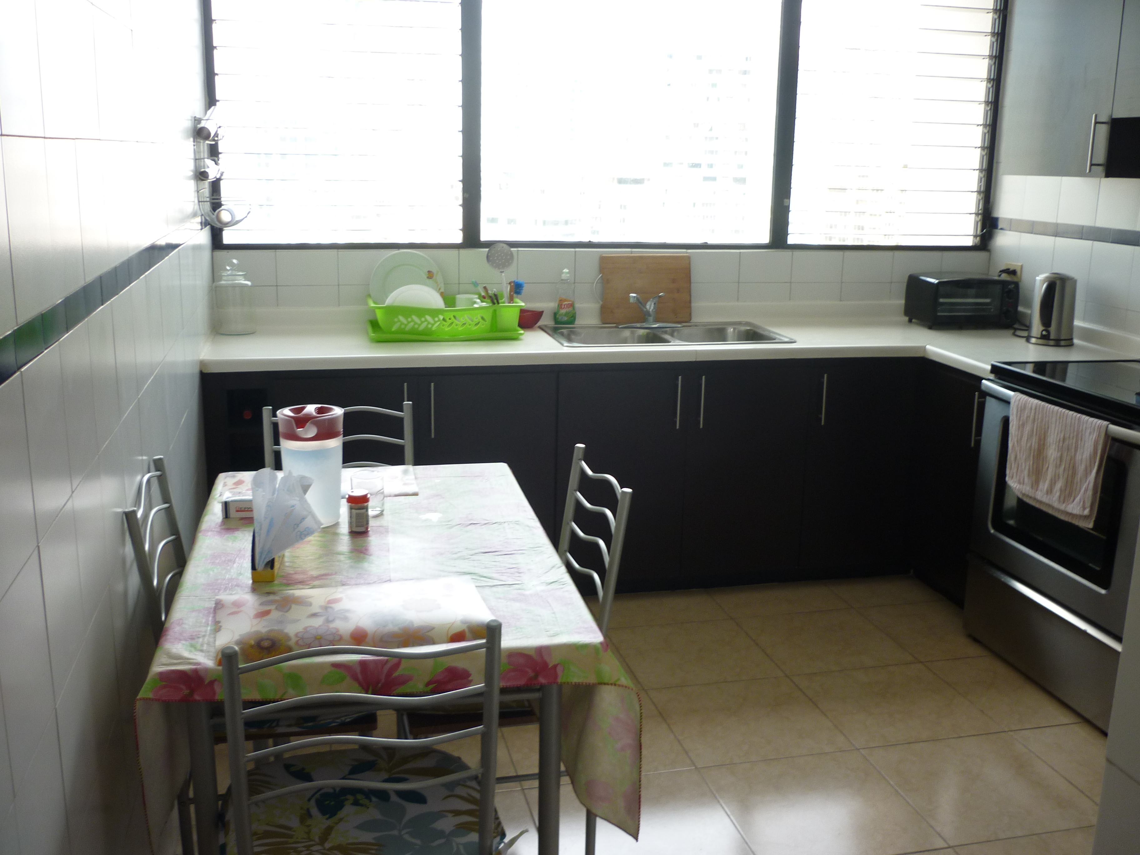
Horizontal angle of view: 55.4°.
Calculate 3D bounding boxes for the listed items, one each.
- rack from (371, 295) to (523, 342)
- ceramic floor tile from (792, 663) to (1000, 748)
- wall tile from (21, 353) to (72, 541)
[{"bbox_3d":[-0.438,-0.383,3.771,0.520,0.130,0.320,-2,14,-14],"label":"rack"},{"bbox_3d":[0.930,0.796,3.131,0.452,0.010,0.440,-2,14,-14],"label":"ceramic floor tile"},{"bbox_3d":[-0.658,0.011,1.368,0.010,0.207,0.205,-2,14,-13],"label":"wall tile"}]

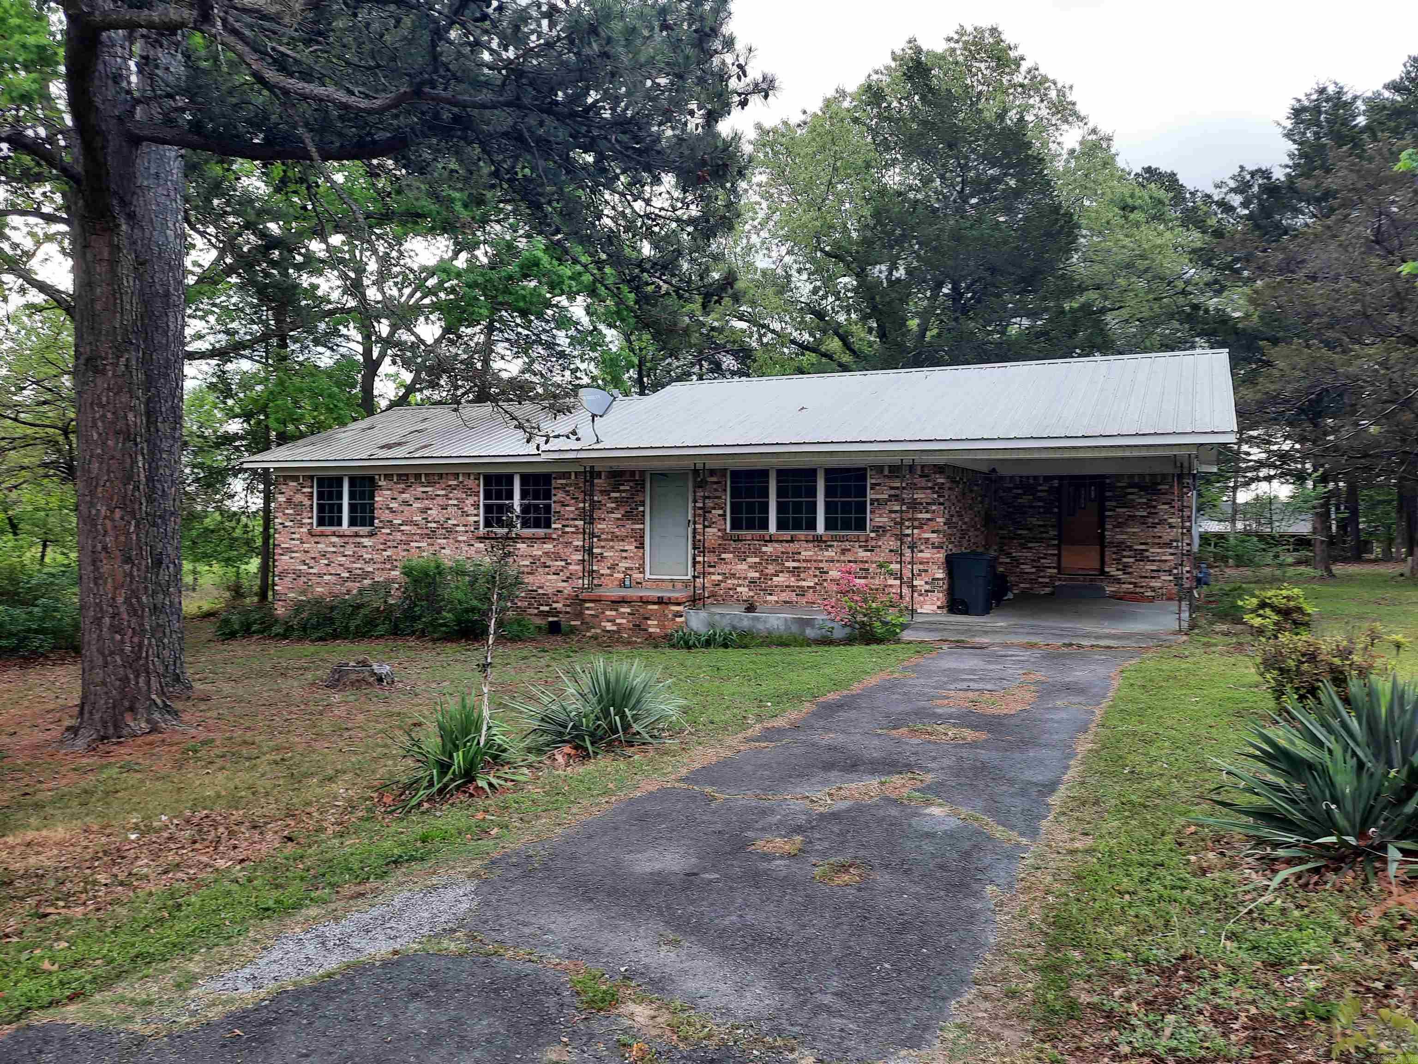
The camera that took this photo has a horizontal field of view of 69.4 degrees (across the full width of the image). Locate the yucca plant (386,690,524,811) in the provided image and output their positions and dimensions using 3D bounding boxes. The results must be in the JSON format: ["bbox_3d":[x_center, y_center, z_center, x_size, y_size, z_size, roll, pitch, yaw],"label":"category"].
[{"bbox_3d":[-1.883,1.591,7.600,0.980,0.700,0.960,0,1,0],"label":"yucca plant"}]

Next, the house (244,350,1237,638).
[{"bbox_3d":[0.331,-0.846,23.340,20.521,5.125,10.584,1,1,26],"label":"house"}]

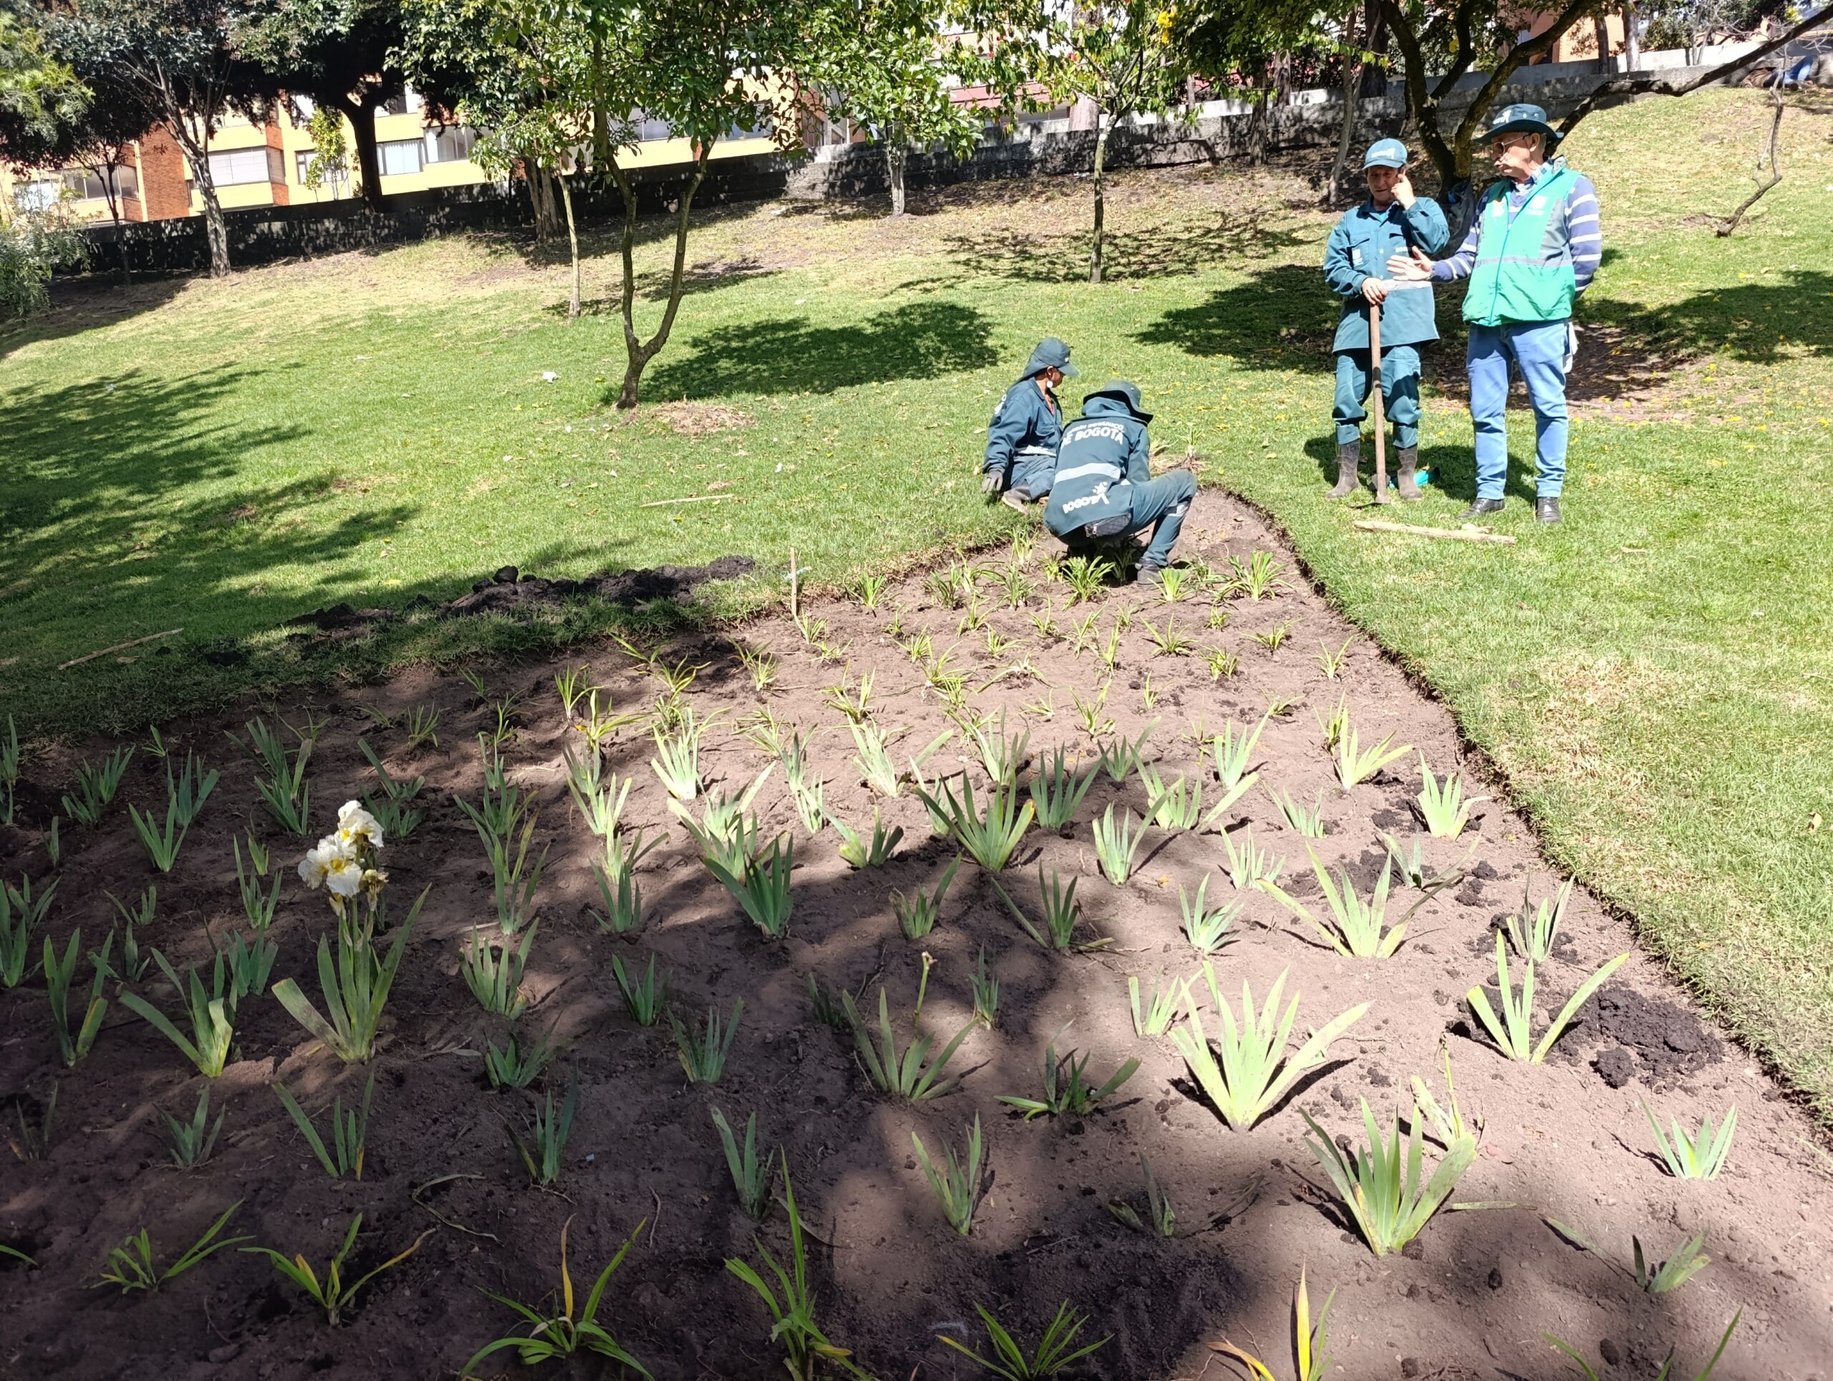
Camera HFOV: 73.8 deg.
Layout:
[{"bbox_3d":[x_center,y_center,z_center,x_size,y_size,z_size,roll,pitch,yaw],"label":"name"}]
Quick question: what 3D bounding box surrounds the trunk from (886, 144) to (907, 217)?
[{"bbox_3d":[-0.319,-8.167,19.500,0.312,1.080,0.270,-1,10,0],"label":"trunk"}]

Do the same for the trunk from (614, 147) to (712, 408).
[{"bbox_3d":[-2.238,-3.614,10.800,0.701,2.134,0.420,-3,11,-11],"label":"trunk"}]

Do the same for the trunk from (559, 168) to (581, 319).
[{"bbox_3d":[-4.401,-5.662,15.500,0.131,1.791,0.160,-4,11,-14],"label":"trunk"}]

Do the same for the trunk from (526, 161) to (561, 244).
[{"bbox_3d":[-5.444,-7.116,17.800,0.460,1.170,0.400,-1,10,0],"label":"trunk"}]

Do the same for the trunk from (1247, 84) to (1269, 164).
[{"bbox_3d":[4.424,-7.327,15.800,0.270,1.030,0.270,-1,10,0],"label":"trunk"}]

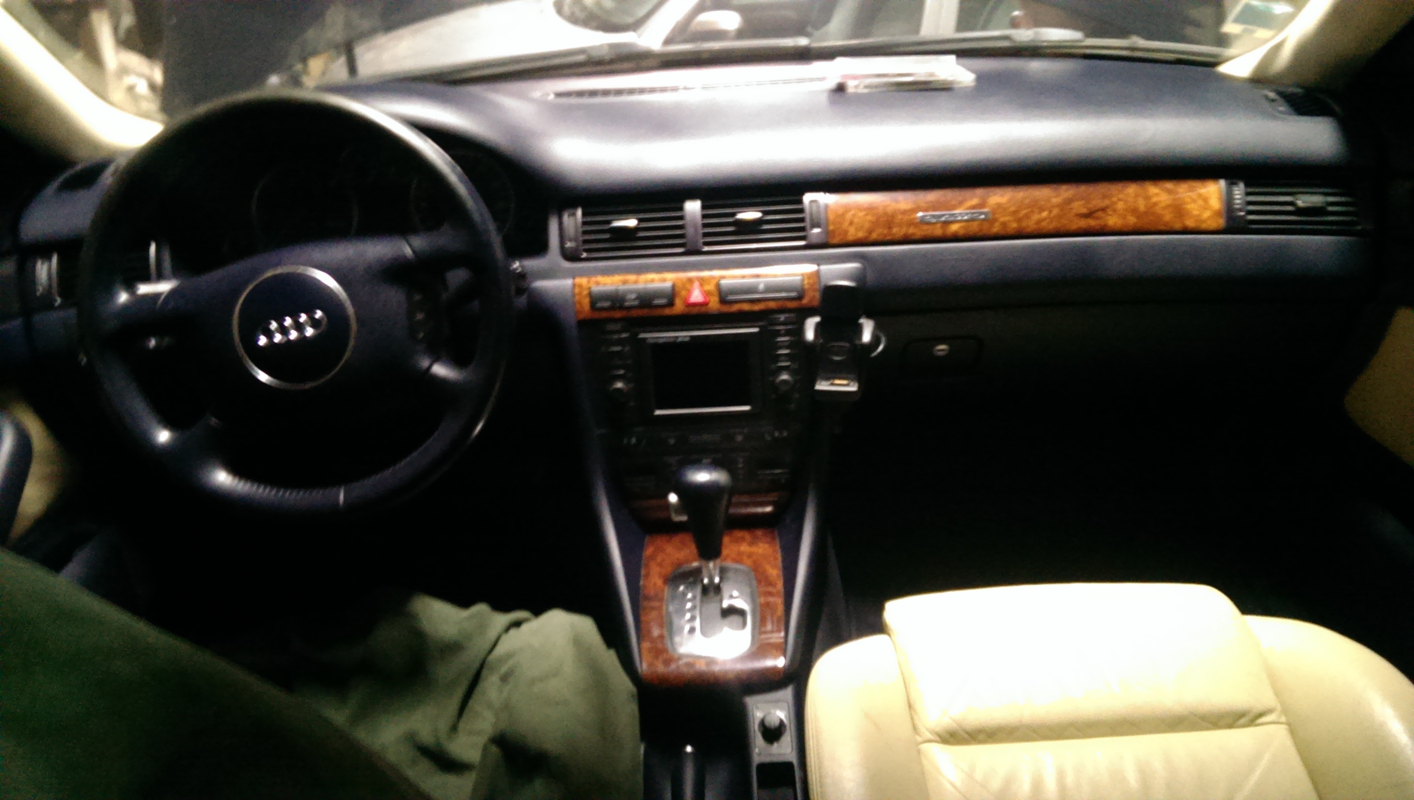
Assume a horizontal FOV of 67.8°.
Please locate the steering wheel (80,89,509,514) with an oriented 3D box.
[{"bbox_3d":[-0.368,-0.083,0.964,0.385,0.385,0.090,-3,8,-1],"label":"steering wheel"}]

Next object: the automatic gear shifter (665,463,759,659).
[{"bbox_3d":[0.004,0.136,0.926,0.082,0.143,0.115,-3,27,0],"label":"automatic gear shifter"}]

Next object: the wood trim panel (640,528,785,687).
[{"bbox_3d":[0.004,0.185,0.945,0.128,0.028,0.165,-3,38,0],"label":"wood trim panel"}]

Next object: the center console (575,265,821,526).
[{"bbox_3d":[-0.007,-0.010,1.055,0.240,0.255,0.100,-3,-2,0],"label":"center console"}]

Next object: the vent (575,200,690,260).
[{"bbox_3d":[-0.076,-0.171,1.055,0.114,0.052,0.035,-3,16,0],"label":"vent"}]

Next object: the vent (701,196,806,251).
[{"bbox_3d":[0.047,-0.176,1.055,0.107,0.051,0.035,-3,16,0],"label":"vent"}]

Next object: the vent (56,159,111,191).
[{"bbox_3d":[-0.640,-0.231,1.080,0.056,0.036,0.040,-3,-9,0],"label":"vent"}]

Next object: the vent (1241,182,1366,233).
[{"bbox_3d":[0.582,-0.188,1.030,0.114,0.051,0.035,1,17,9],"label":"vent"}]

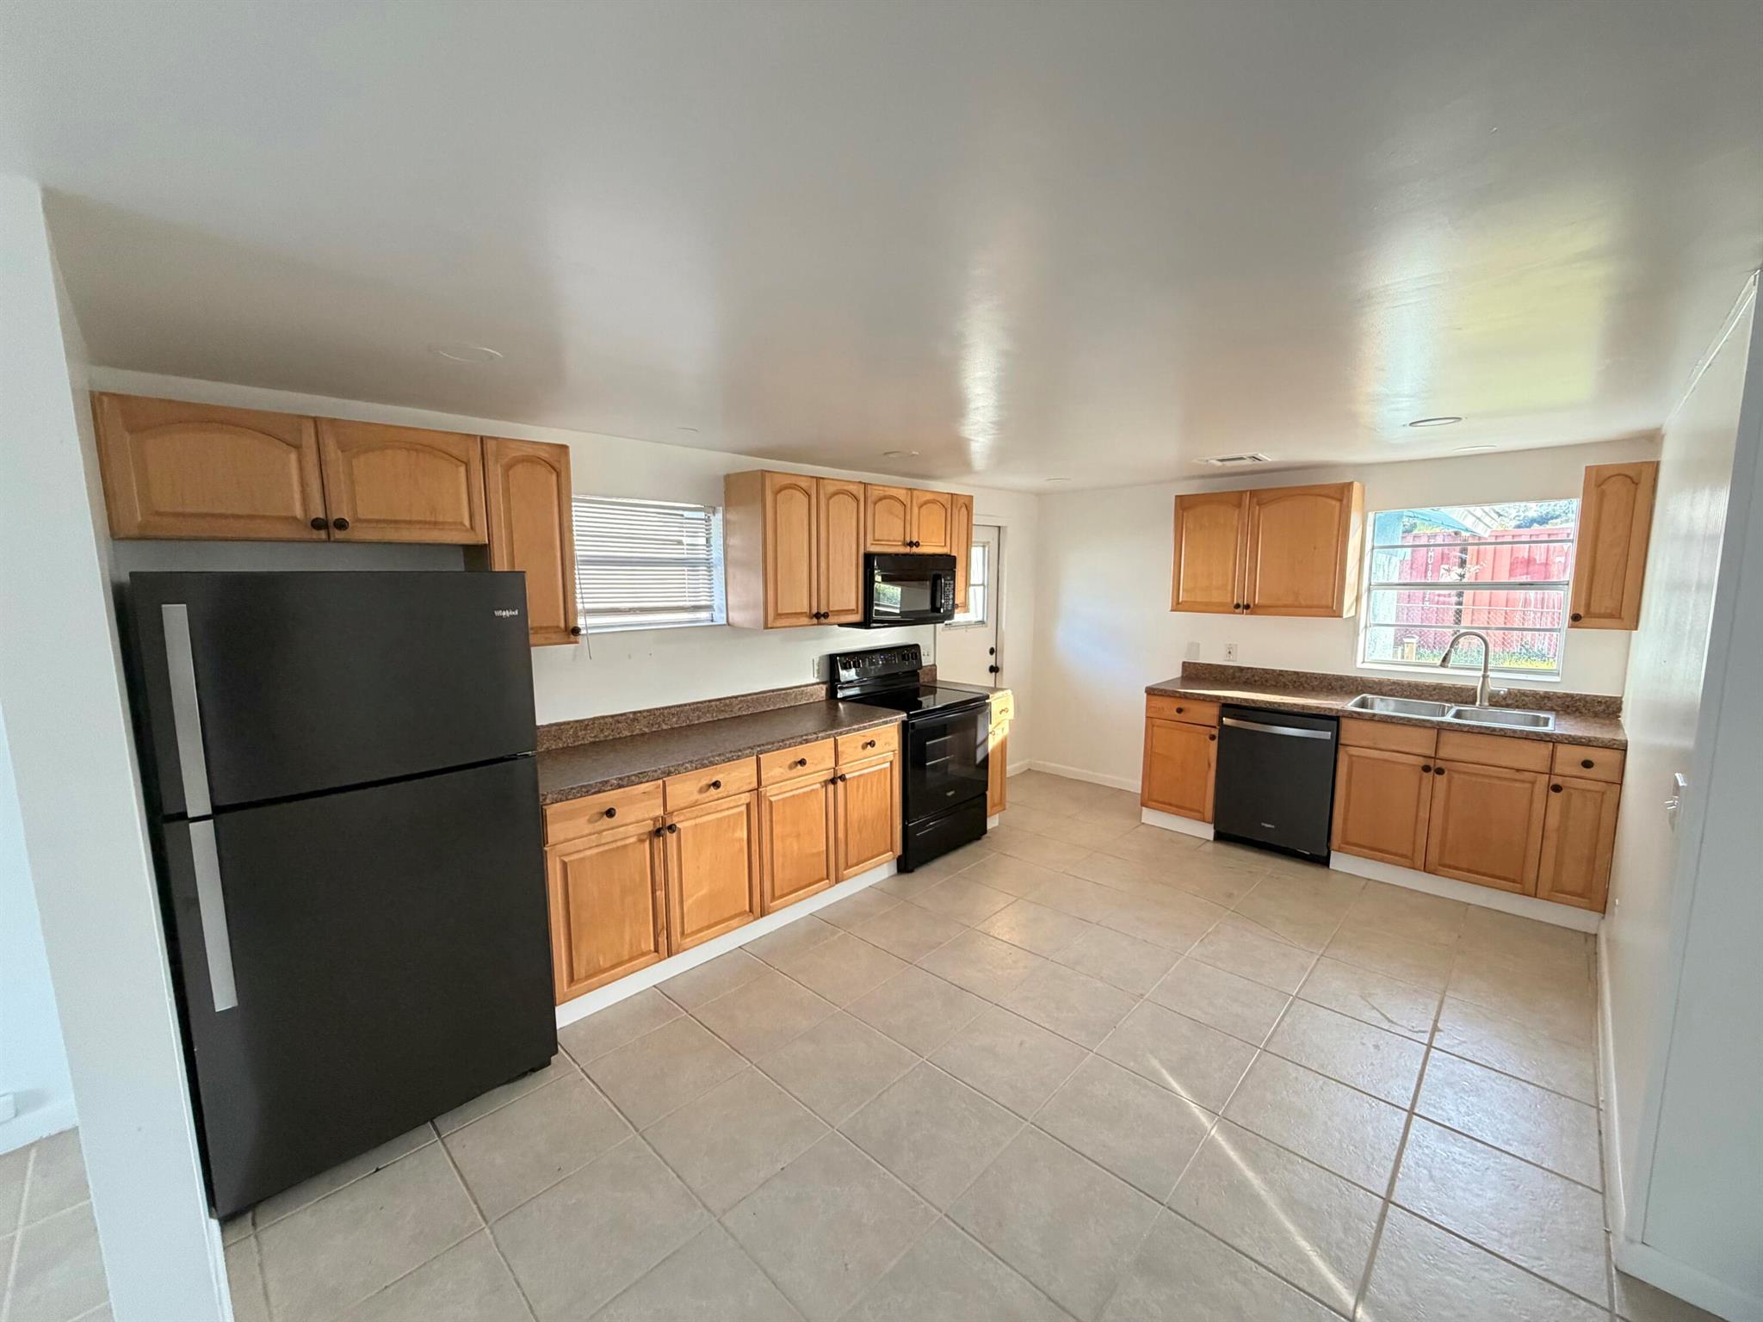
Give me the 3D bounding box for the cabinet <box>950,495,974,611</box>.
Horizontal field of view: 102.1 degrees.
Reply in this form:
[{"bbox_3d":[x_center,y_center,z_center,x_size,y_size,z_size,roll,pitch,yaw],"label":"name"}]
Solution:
[{"bbox_3d":[0.399,-0.676,4.599,0.319,0.746,0.211,7,10,43],"label":"cabinet"}]

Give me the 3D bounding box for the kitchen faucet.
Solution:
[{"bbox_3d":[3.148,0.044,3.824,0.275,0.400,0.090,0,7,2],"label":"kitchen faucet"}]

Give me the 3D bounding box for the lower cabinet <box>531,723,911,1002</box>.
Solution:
[{"bbox_3d":[-0.747,0.751,3.362,0.600,0.752,1.849,7,10,43],"label":"lower cabinet"}]

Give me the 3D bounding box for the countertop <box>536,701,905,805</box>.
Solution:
[{"bbox_3d":[-0.738,0.358,3.305,0.624,0.037,1.869,7,10,43],"label":"countertop"}]

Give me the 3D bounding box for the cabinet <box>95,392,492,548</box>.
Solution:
[{"bbox_3d":[-1.841,-0.571,2.315,0.330,0.377,0.932,6,10,43],"label":"cabinet"}]

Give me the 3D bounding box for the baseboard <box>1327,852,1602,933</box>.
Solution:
[{"bbox_3d":[2.894,1.144,3.608,1.068,0.115,0.020,7,10,43],"label":"baseboard"}]

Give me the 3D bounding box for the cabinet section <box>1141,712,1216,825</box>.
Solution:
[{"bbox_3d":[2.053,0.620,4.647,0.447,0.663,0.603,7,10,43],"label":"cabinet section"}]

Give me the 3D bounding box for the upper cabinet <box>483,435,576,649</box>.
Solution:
[{"bbox_3d":[-1.416,-0.444,2.781,0.330,0.758,0.307,6,10,43],"label":"upper cabinet"}]

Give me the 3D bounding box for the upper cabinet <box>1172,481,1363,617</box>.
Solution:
[{"bbox_3d":[2.356,-0.664,4.415,0.977,0.748,0.291,7,10,43],"label":"upper cabinet"}]

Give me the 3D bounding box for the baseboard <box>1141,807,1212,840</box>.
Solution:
[{"bbox_3d":[1.898,1.029,4.554,0.449,0.115,0.020,7,10,43],"label":"baseboard"}]

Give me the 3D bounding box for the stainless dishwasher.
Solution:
[{"bbox_3d":[2.428,0.680,4.277,0.603,0.865,0.630,6,10,43],"label":"stainless dishwasher"}]

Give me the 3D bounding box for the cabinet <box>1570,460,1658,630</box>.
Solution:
[{"bbox_3d":[3.501,-0.538,3.423,0.230,0.756,0.325,6,10,43],"label":"cabinet"}]

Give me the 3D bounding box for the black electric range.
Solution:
[{"bbox_3d":[0.196,0.530,4.323,0.670,1.172,0.763,6,10,43],"label":"black electric range"}]

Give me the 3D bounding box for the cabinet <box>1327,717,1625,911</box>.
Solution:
[{"bbox_3d":[3.050,0.681,3.714,1.067,0.752,0.594,7,10,43],"label":"cabinet"}]

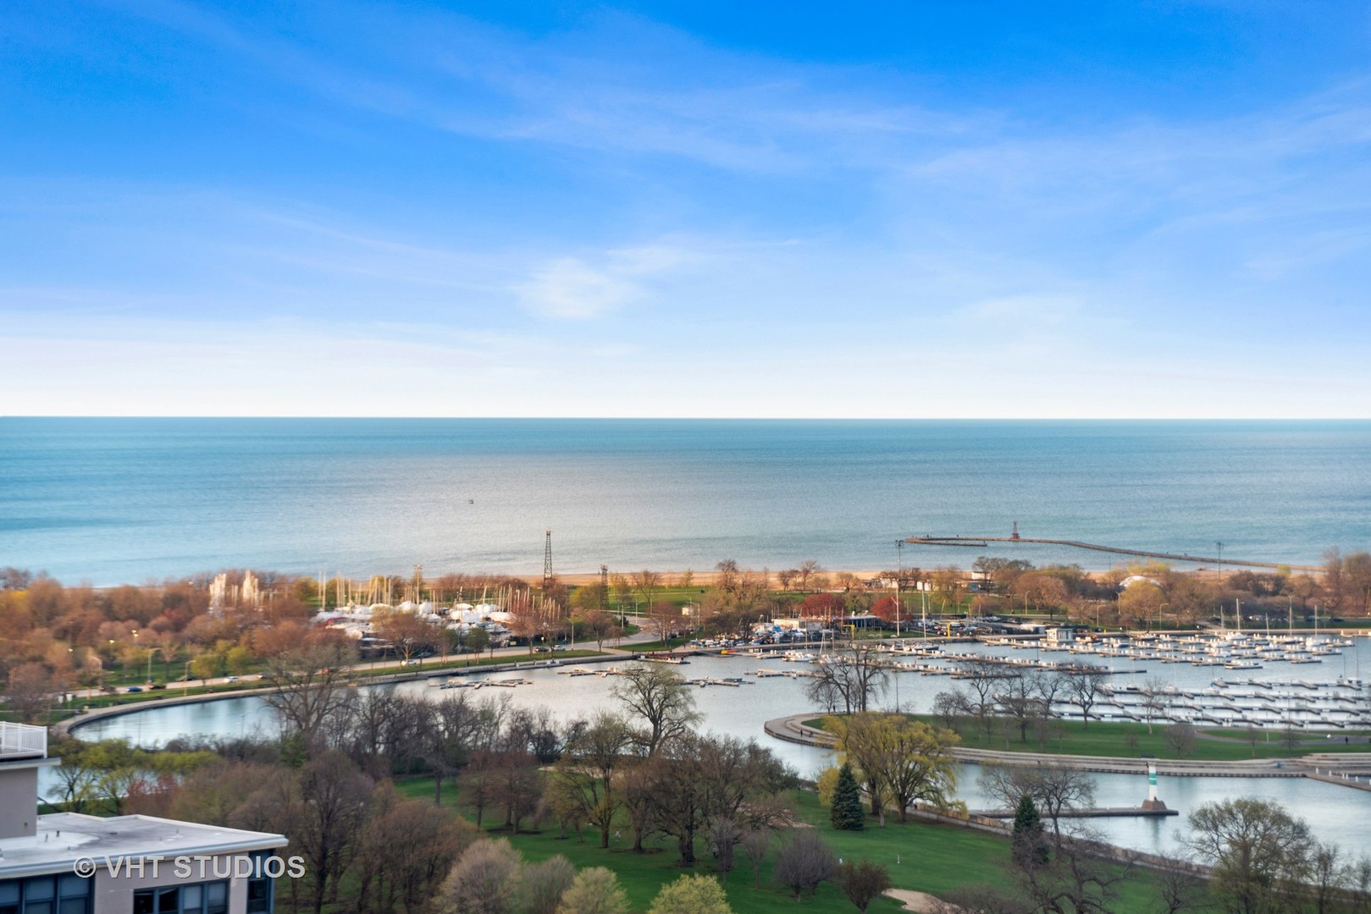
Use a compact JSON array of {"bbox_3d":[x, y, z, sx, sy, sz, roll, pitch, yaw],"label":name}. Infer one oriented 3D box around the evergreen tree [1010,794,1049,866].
[{"bbox_3d":[56.976,61.626,567.904,6.200,12.000,6.200,0,1,6],"label":"evergreen tree"}]

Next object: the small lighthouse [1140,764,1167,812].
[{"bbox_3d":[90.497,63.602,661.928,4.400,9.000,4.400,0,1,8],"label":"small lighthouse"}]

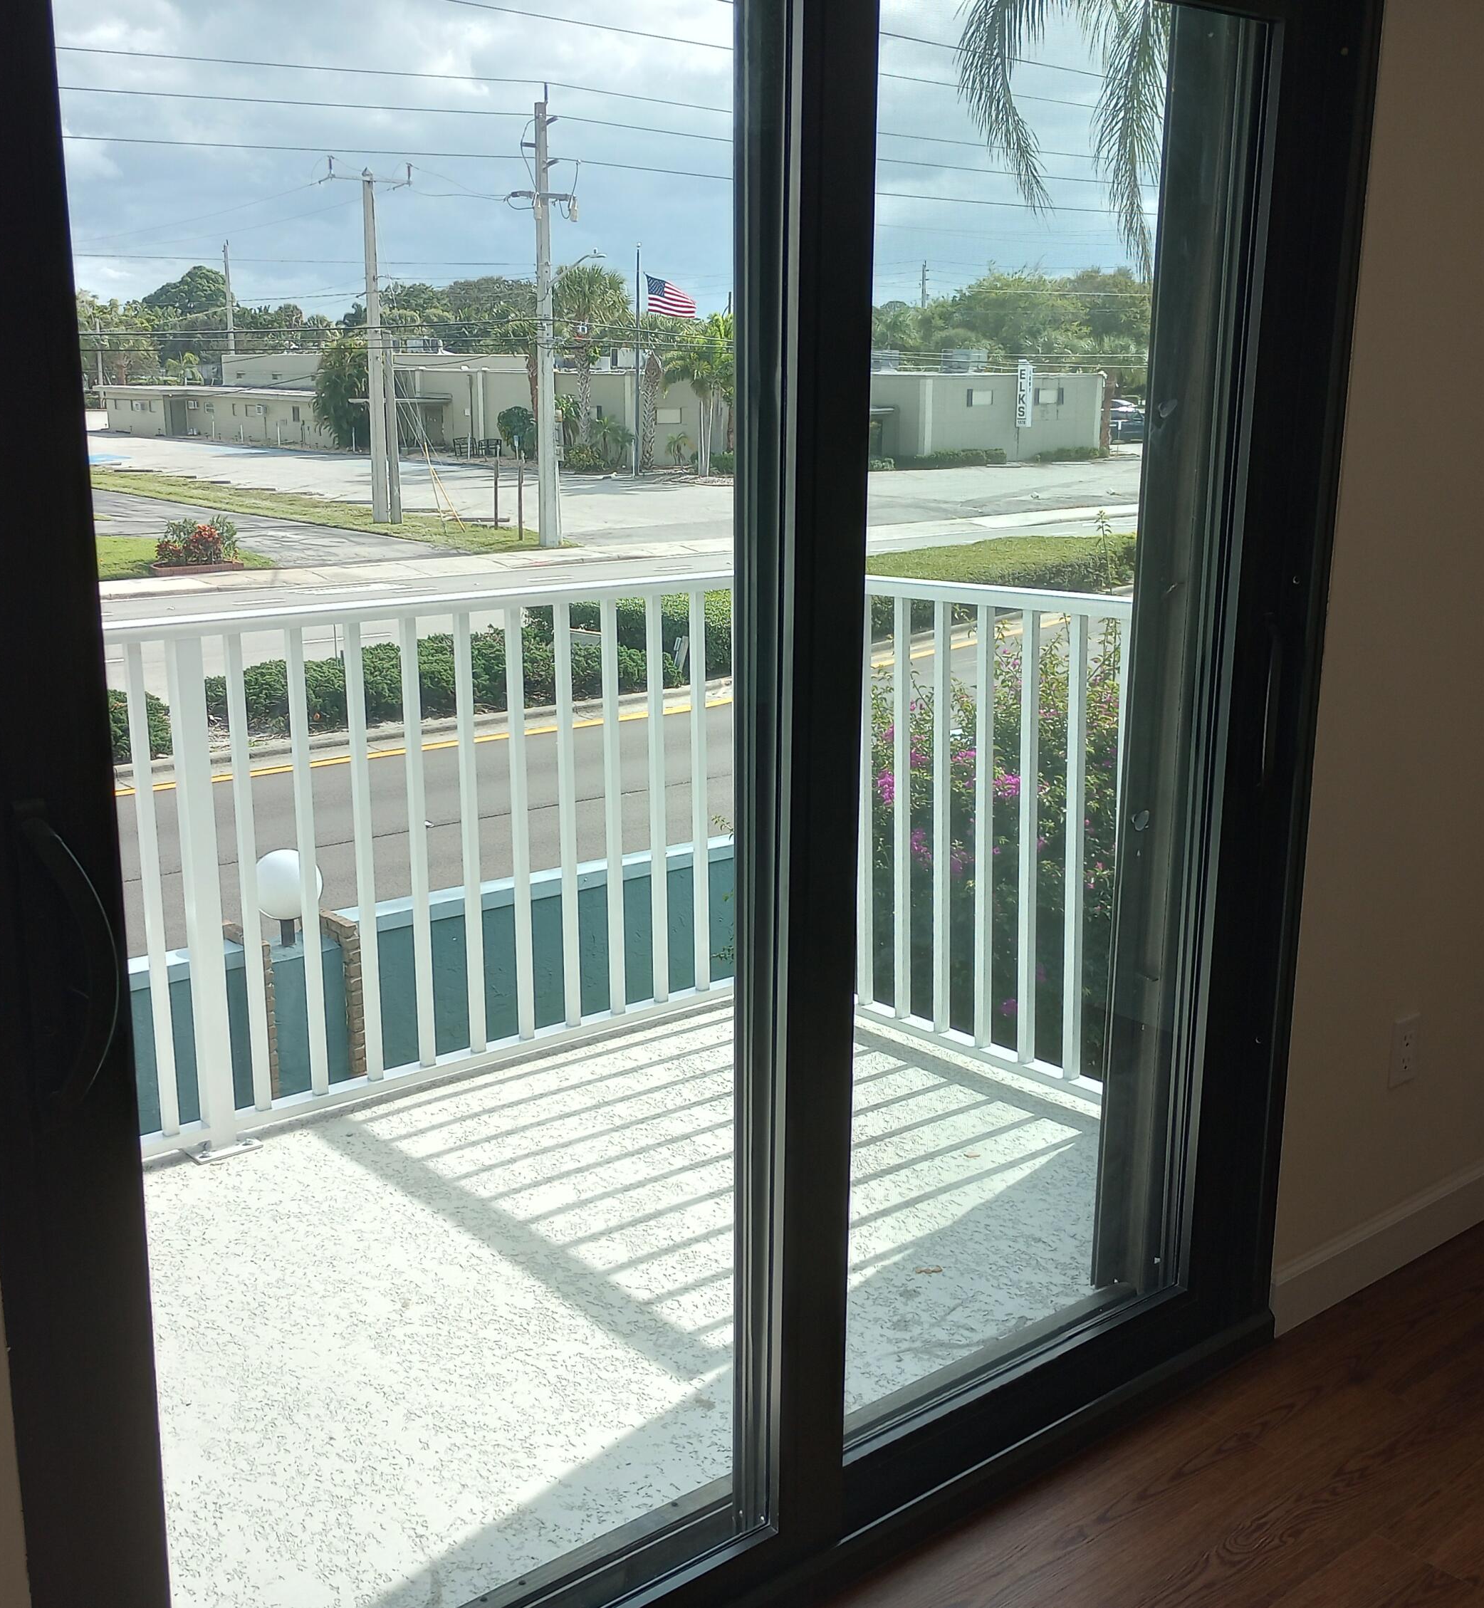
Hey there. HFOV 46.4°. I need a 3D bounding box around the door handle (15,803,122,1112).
[{"bbox_3d":[-0.529,0.125,1.375,0.048,0.245,0.050,-10,17,-37],"label":"door handle"}]

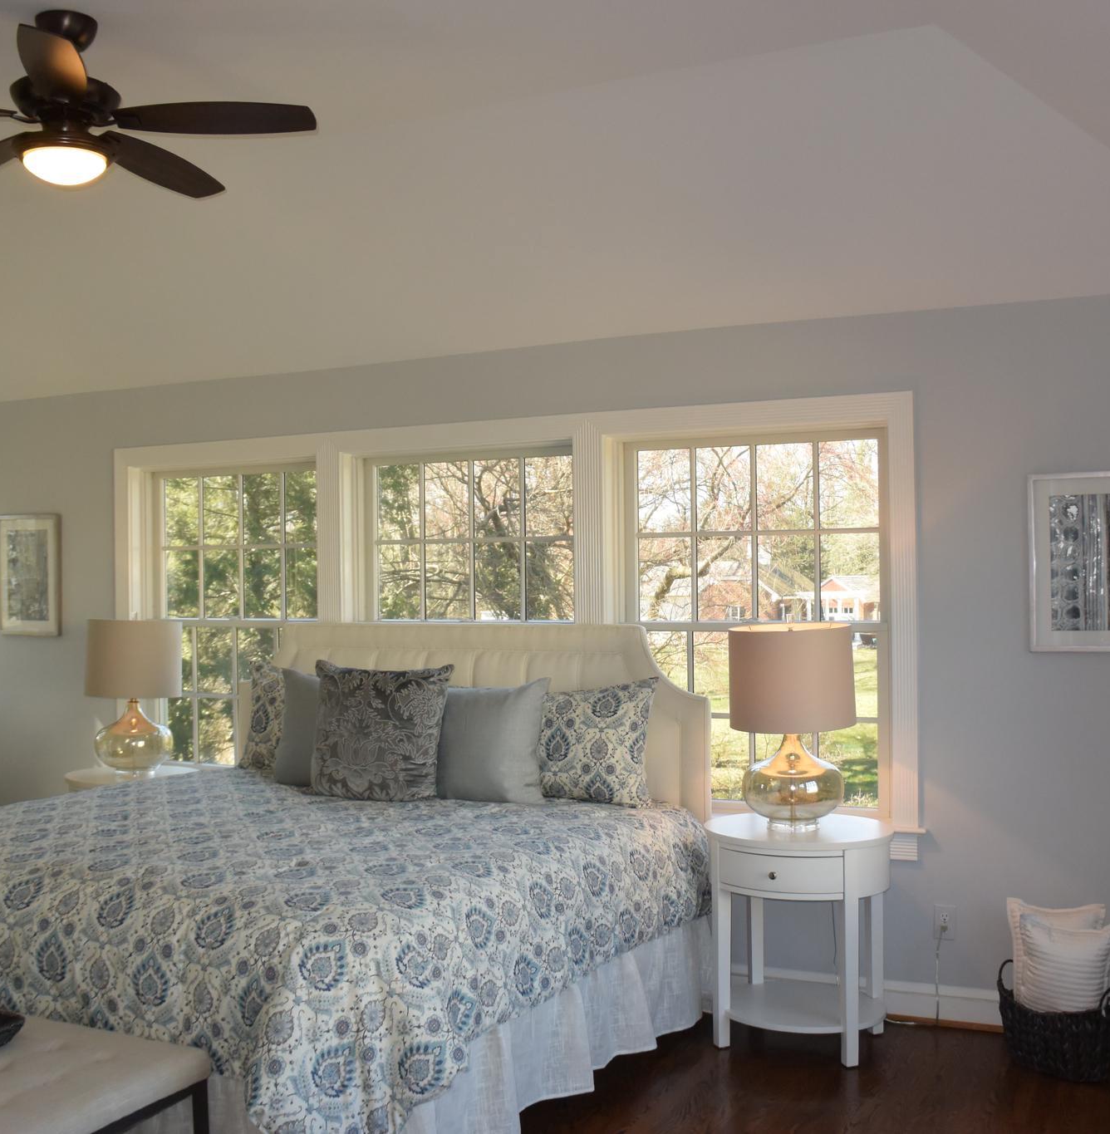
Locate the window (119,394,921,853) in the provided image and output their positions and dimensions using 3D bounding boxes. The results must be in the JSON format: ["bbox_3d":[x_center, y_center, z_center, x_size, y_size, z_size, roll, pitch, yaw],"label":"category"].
[{"bbox_3d":[-0.400,0.232,5.188,3.695,1.619,0.110,-1,-1,25],"label":"window"}]

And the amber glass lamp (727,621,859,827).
[{"bbox_3d":[0.762,0.502,4.092,0.405,0.625,0.405,-1,0,25],"label":"amber glass lamp"}]

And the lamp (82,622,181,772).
[{"bbox_3d":[-1.839,0.570,5.589,0.400,0.690,0.400,-1,-1,25],"label":"lamp"}]

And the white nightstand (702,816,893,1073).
[{"bbox_3d":[0.812,1.215,4.243,0.615,0.697,0.475,-1,-1,27],"label":"white nightstand"}]

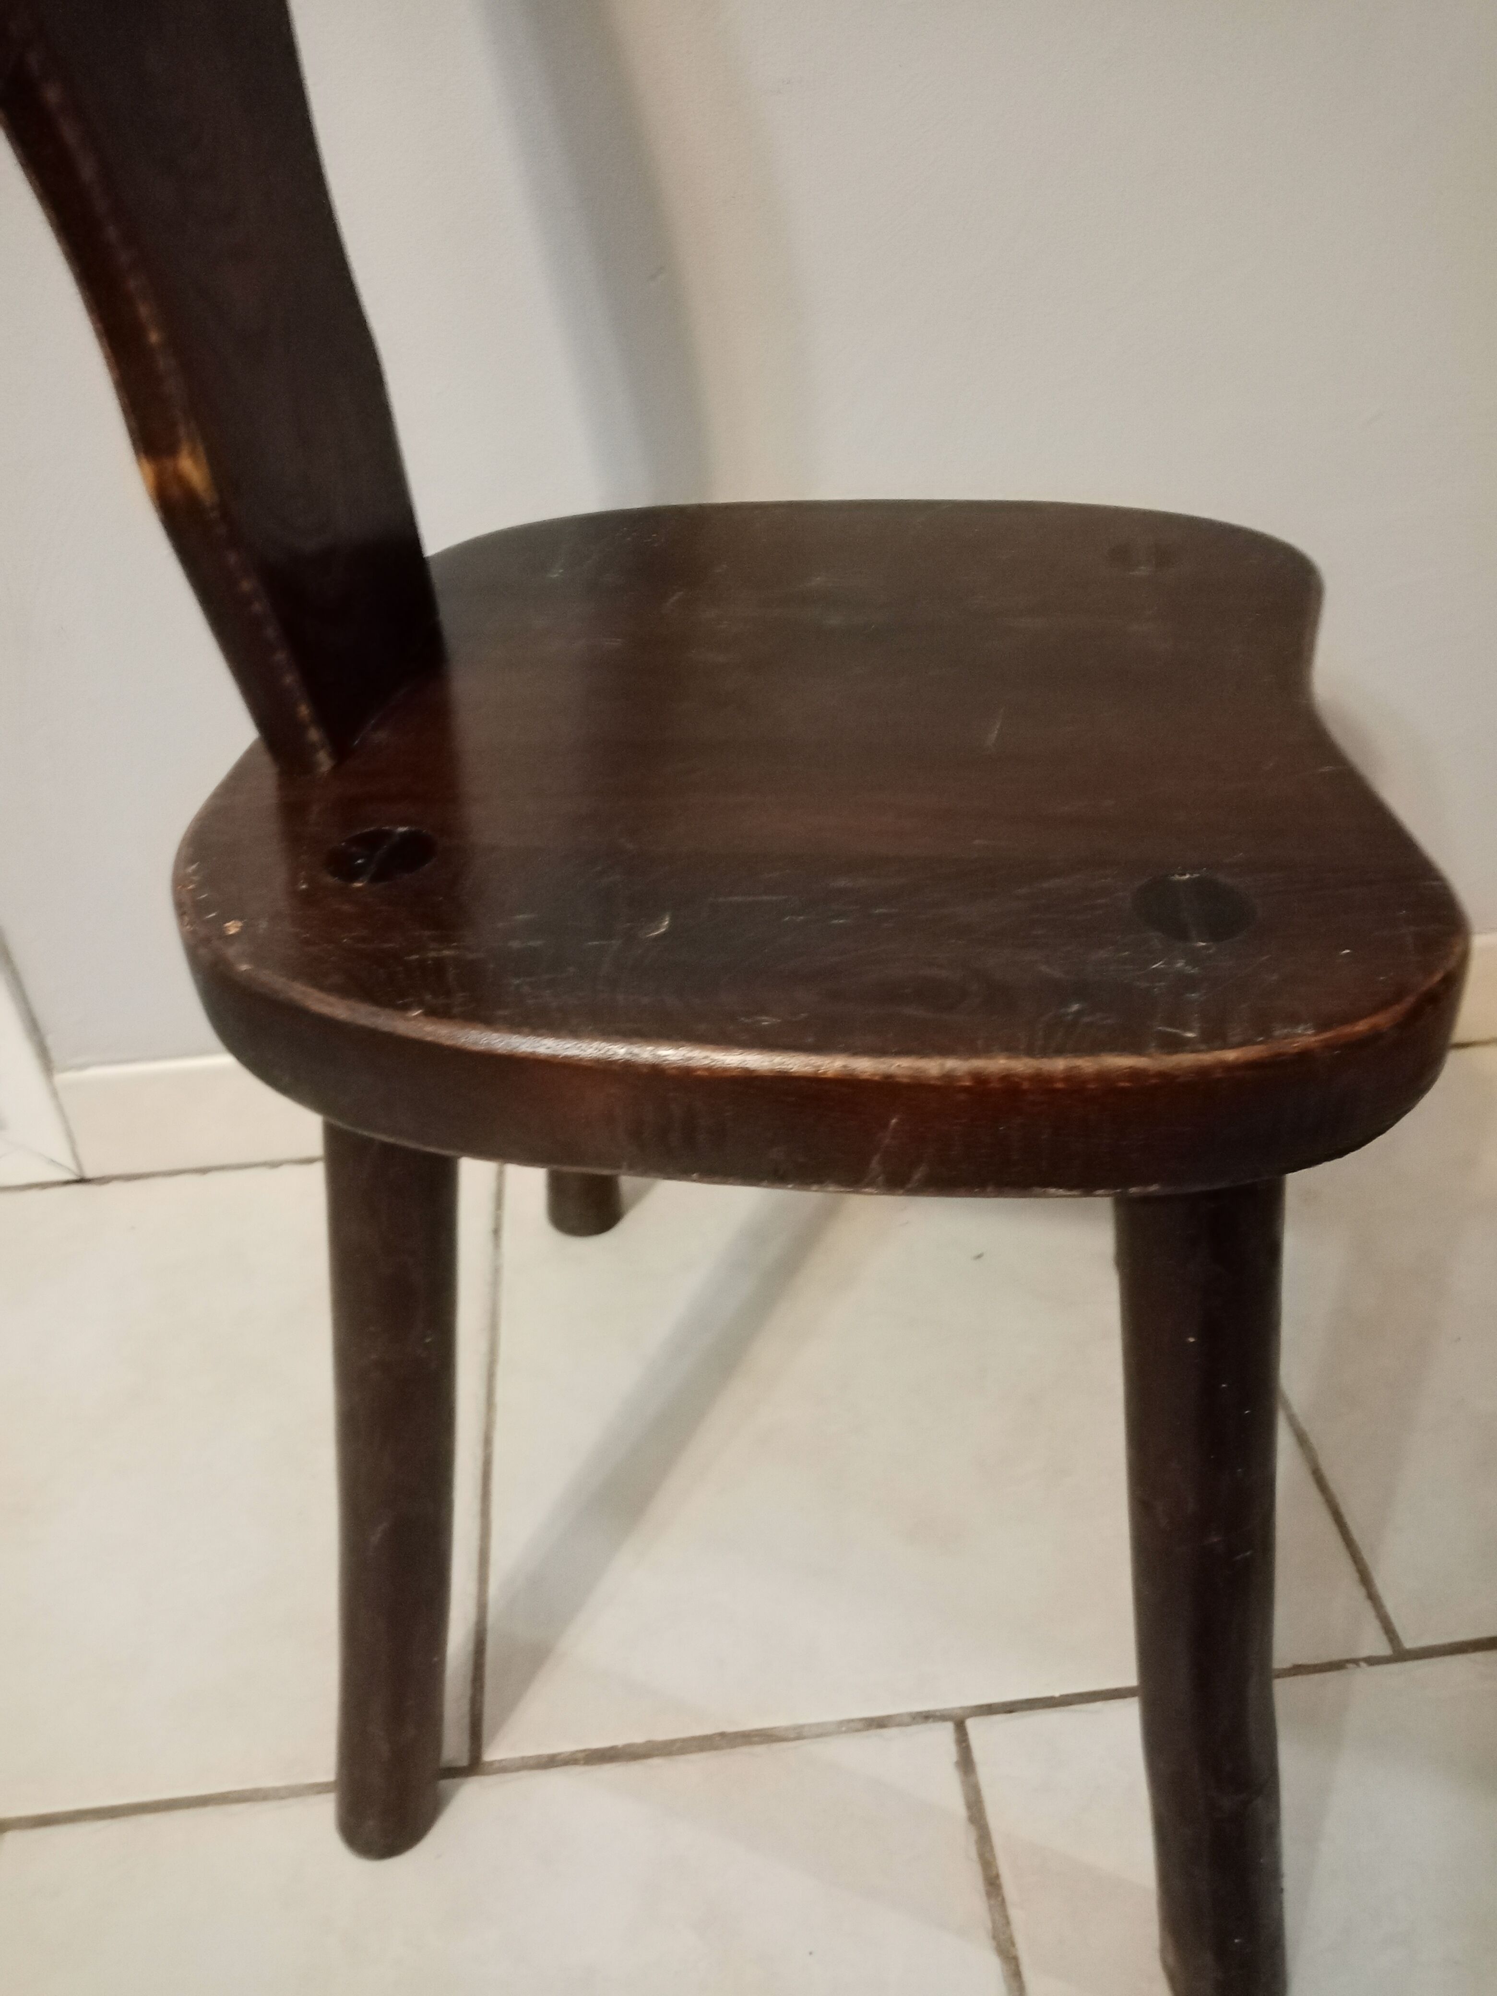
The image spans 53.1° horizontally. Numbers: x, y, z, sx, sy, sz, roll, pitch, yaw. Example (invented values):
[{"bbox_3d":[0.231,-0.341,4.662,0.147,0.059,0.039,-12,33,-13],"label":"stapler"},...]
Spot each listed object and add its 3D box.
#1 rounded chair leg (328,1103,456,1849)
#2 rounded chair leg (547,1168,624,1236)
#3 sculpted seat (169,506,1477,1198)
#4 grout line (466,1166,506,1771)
[{"bbox_3d":[-0.131,0.172,0.541,0.047,0.420,0.045,10,30,4],"label":"rounded chair leg"},{"bbox_3d":[-0.086,-0.009,0.770,0.047,0.419,0.045,9,48,3],"label":"rounded chair leg"},{"bbox_3d":[0.022,-0.081,0.493,0.347,0.038,0.359,3,38,8],"label":"sculpted seat"},{"bbox_3d":[-0.139,0.217,0.818,0.005,0.003,0.404,-5,38,-3],"label":"grout line"}]

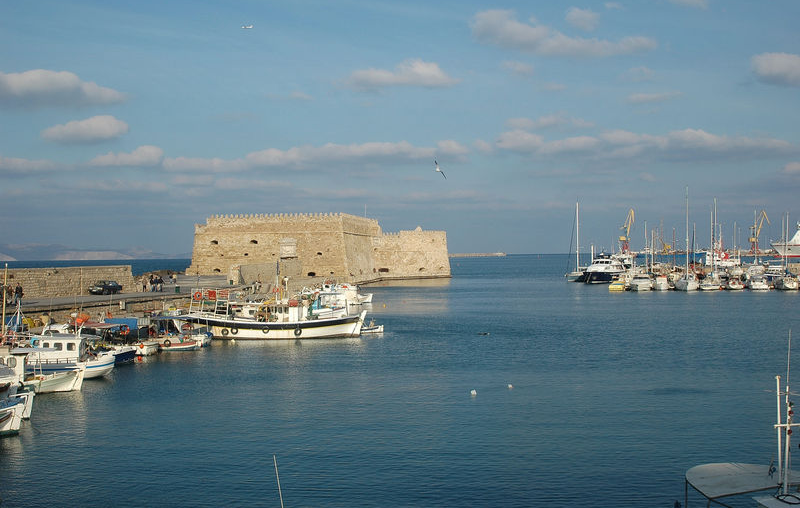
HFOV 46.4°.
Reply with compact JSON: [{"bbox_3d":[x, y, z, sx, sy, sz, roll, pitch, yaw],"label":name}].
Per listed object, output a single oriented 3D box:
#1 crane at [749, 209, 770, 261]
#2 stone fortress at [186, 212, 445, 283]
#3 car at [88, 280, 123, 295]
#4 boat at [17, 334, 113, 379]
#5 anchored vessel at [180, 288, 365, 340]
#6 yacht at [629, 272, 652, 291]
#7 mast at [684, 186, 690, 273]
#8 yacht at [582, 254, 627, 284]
[{"bbox_3d":[358.294,-20.568,930.010,22.000,42.000,11.000,-1,0,21],"label":"crane"},{"bbox_3d":[-15.294,-0.896,233.633,56.000,15.700,66.000,-1,0,4],"label":"stone fortress"},{"bbox_3d":[-29.960,3.410,94.998,1.680,1.400,4.200,-1,0,10],"label":"car"},{"bbox_3d":[-19.026,5.662,52.397,6.500,2.450,2.500,-1,0,10],"label":"boat"},{"bbox_3d":[-10.331,4.637,76.597,14.600,4.300,4.400,-1,0,2],"label":"anchored vessel"},{"bbox_3d":[42.191,4.594,162.997,3.600,3.100,10.500,-1,0,15],"label":"yacht"},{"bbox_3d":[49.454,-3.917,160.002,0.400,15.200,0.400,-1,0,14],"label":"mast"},{"bbox_3d":[43.044,3.007,199.998,5.000,6.300,18.000,-1,0,28],"label":"yacht"}]

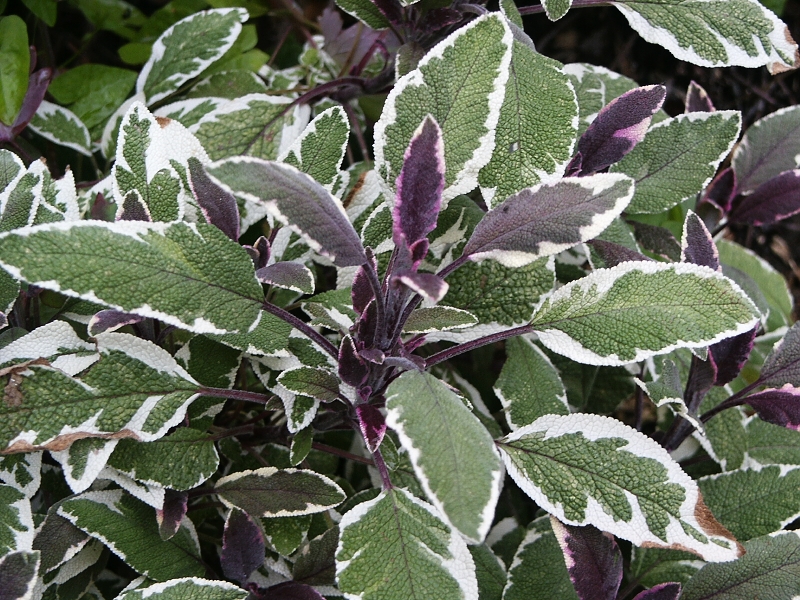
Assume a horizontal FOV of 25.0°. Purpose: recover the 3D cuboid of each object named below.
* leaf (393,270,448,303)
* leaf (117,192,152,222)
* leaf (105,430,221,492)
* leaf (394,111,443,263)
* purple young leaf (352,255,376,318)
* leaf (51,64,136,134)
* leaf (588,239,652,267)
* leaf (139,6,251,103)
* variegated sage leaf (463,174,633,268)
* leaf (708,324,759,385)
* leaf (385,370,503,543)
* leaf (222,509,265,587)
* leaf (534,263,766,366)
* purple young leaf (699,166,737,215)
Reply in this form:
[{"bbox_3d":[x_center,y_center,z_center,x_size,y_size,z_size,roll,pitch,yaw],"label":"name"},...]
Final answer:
[{"bbox_3d":[0.006,-0.004,0.530,0.018,0.006,0.009,13,36,27],"label":"leaf"},{"bbox_3d":[-0.086,-0.026,0.581,0.012,0.020,0.006,1,36,0],"label":"leaf"},{"bbox_3d":[-0.074,0.047,0.555,0.037,0.007,0.021,-11,53,0],"label":"leaf"},{"bbox_3d":[0.006,-0.033,0.531,0.015,0.045,0.006,7,24,-1],"label":"leaf"},{"bbox_3d":[-0.010,-0.004,0.541,0.008,0.021,0.005,16,31,22],"label":"purple young leaf"},{"bbox_3d":[-0.124,-0.082,0.730,0.036,0.010,0.034,-22,56,-12],"label":"leaf"},{"bbox_3d":[0.069,-0.014,0.576,0.030,0.006,0.015,23,54,16],"label":"leaf"},{"bbox_3d":[-0.076,-0.089,0.665,0.051,0.009,0.023,-40,70,0],"label":"leaf"},{"bbox_3d":[0.048,-0.026,0.585,0.060,0.009,0.024,-25,55,5],"label":"variegated sage leaf"},{"bbox_3d":[0.104,0.016,0.560,0.015,0.026,0.007,22,0,-3],"label":"leaf"},{"bbox_3d":[0.012,0.043,0.500,0.026,0.011,0.056,-16,65,-7],"label":"leaf"},{"bbox_3d":[-0.055,0.087,0.635,0.015,0.026,0.006,-13,12,-3],"label":"leaf"},{"bbox_3d":[0.074,0.004,0.544,0.069,0.011,0.032,-4,60,7],"label":"leaf"},{"bbox_3d":[0.120,-0.041,0.680,0.013,0.019,0.005,17,12,9],"label":"purple young leaf"}]

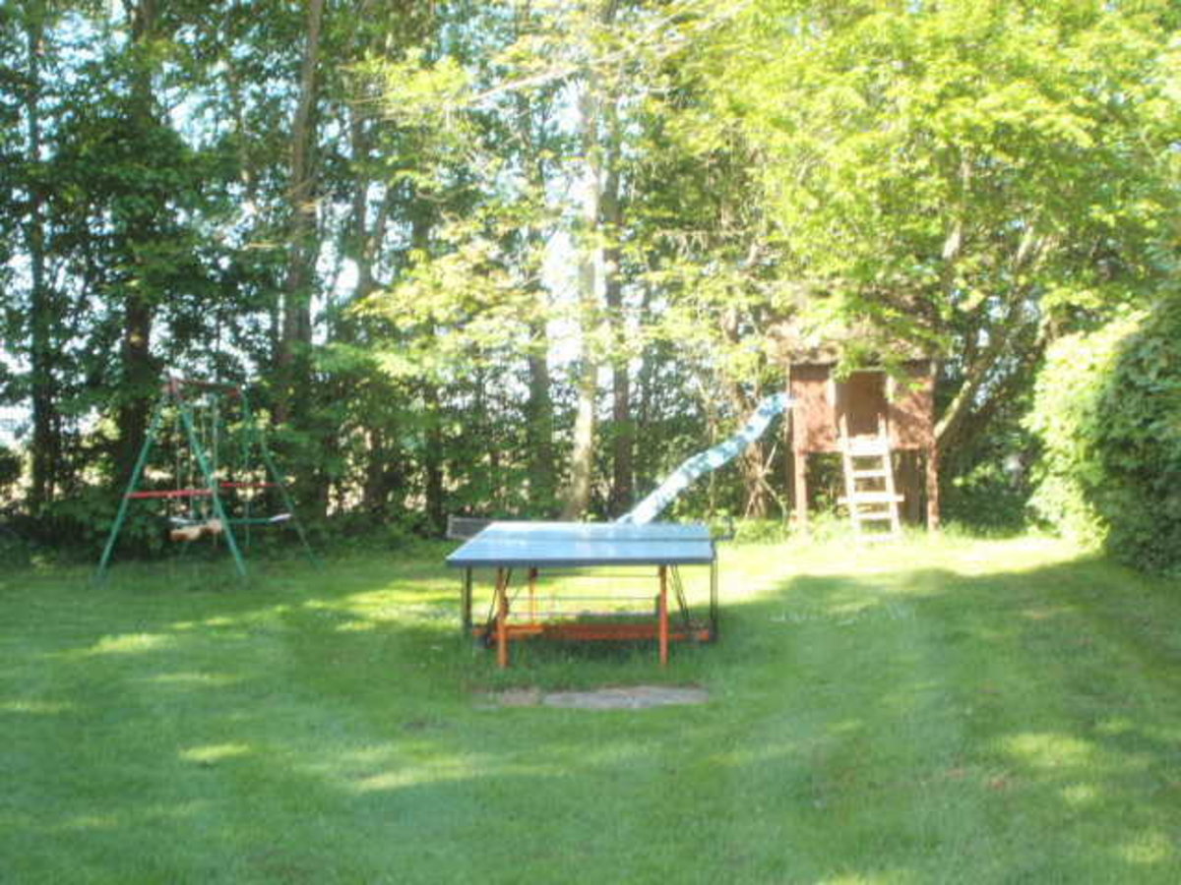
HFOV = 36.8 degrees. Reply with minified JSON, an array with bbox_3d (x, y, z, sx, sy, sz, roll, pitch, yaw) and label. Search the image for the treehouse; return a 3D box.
[{"bbox_3d":[3.190,-0.138,21.456,1.900,2.450,1.650,0,2,3],"label":"treehouse"}]

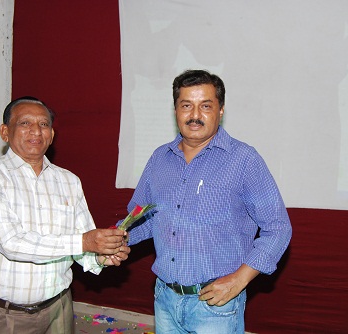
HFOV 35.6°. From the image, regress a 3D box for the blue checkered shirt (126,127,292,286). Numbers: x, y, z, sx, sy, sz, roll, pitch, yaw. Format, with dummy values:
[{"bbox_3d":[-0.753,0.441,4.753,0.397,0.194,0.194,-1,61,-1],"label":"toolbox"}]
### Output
[{"bbox_3d":[0.100,0.130,1.930,0.580,0.550,0.340,2,3,27],"label":"blue checkered shirt"}]

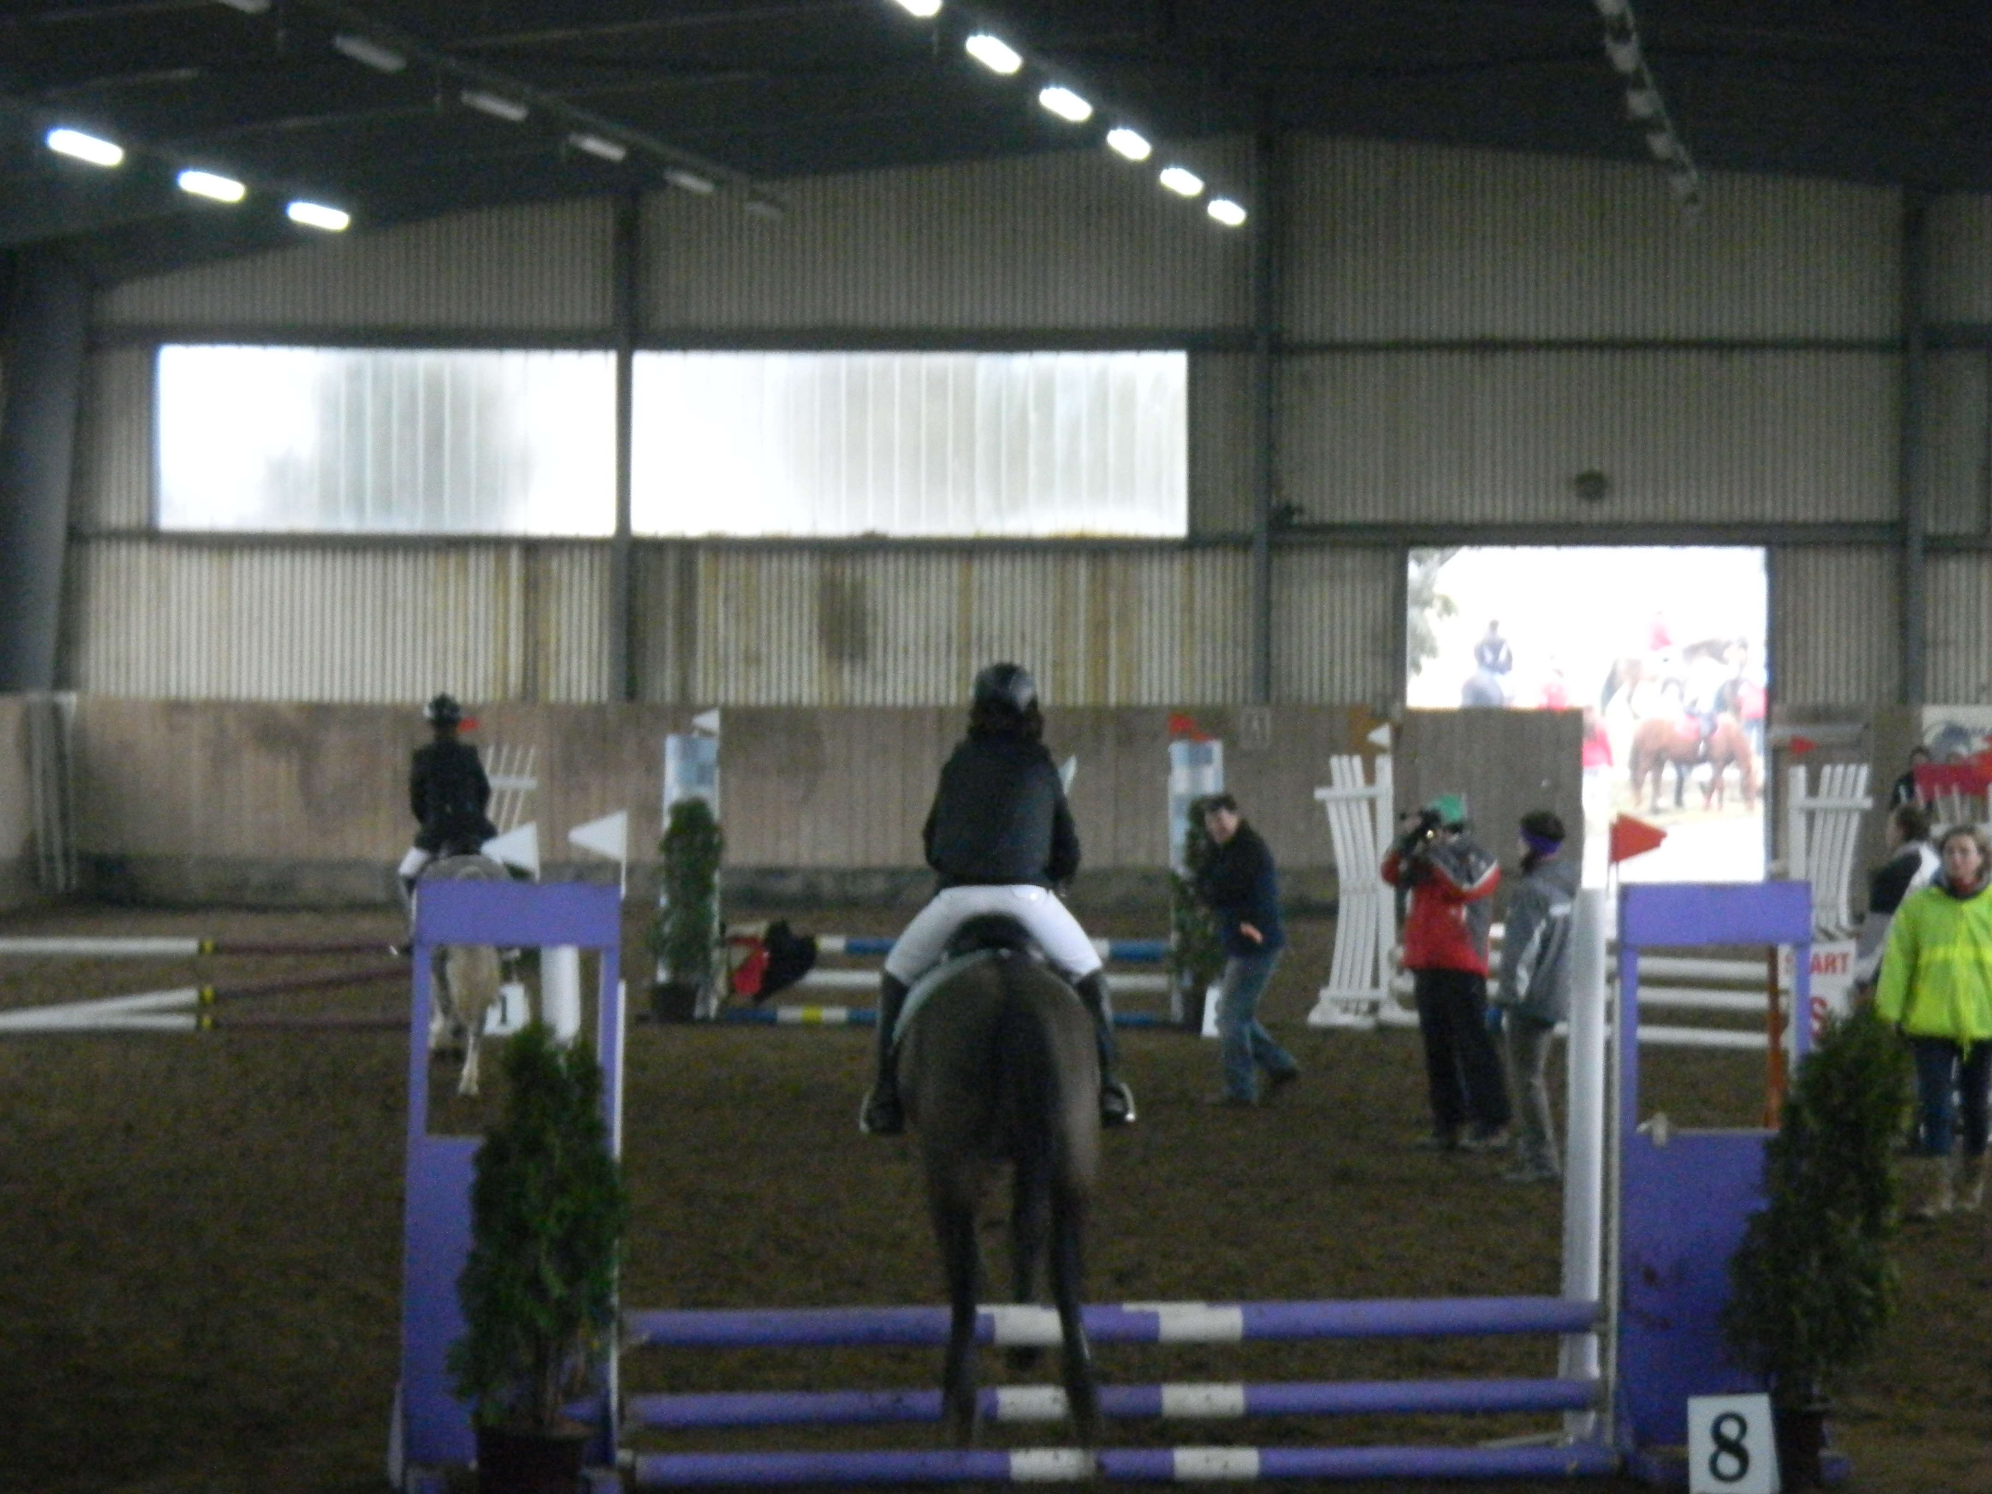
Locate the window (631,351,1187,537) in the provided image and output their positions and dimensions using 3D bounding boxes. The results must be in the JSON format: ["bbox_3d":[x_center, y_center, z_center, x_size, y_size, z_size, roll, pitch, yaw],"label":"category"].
[{"bbox_3d":[-0.809,-2.835,66.300,5.240,1.740,0.100,1,1,7],"label":"window"}]

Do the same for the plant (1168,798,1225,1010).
[{"bbox_3d":[1.307,1.019,45.900,0.420,1.370,0.420,0,1,0],"label":"plant"}]

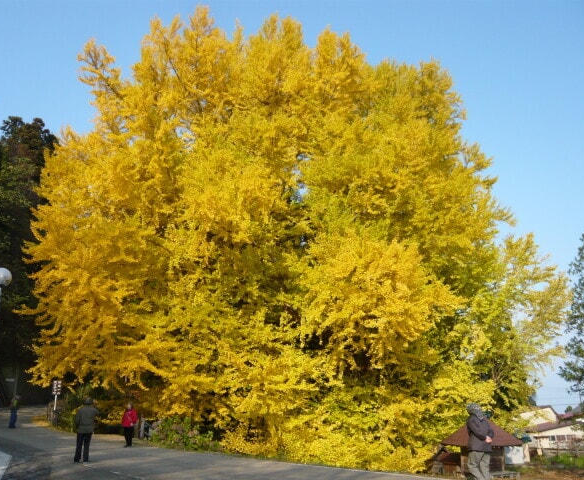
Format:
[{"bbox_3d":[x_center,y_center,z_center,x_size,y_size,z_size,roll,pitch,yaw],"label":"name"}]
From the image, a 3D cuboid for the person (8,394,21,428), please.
[{"bbox_3d":[-13.525,8.340,25.215,0.420,1.600,0.500,6,-19,-21],"label":"person"}]

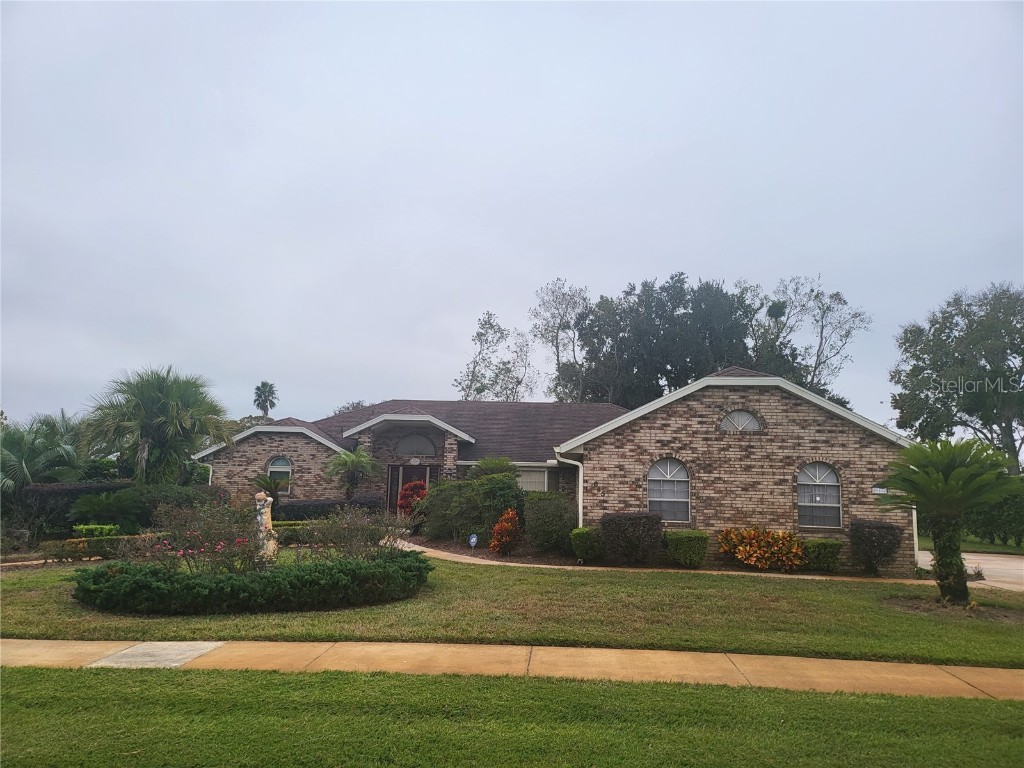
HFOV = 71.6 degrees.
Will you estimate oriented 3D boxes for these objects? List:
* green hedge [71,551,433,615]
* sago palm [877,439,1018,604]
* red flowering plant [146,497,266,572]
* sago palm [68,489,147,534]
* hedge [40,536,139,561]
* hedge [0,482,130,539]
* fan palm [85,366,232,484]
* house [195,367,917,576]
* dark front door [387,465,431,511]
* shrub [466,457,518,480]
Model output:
[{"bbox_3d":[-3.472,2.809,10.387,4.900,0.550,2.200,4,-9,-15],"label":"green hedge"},{"bbox_3d":[6.844,2.112,11.018,2.050,2.500,2.050,0,-8,6],"label":"sago palm"},{"bbox_3d":[-5.297,2.603,12.109,1.900,1.250,1.600,0,-8,6],"label":"red flowering plant"},{"bbox_3d":[-10.724,3.416,18.800,2.150,1.330,2.100,1,-9,7],"label":"sago palm"},{"bbox_3d":[-8.337,3.231,14.079,1.750,0.400,0.600,3,-9,-5],"label":"hedge"},{"bbox_3d":[-12.134,3.406,19.291,3.100,1.500,1.400,0,-8,6],"label":"hedge"},{"bbox_3d":[-10.752,1.775,21.166,4.100,4.600,4.000,0,-8,6],"label":"fan palm"},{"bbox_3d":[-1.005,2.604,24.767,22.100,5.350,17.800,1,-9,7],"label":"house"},{"bbox_3d":[-3.524,3.848,24.350,1.600,2.060,0.120,0,-8,6],"label":"dark front door"},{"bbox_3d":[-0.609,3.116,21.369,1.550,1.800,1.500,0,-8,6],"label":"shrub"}]

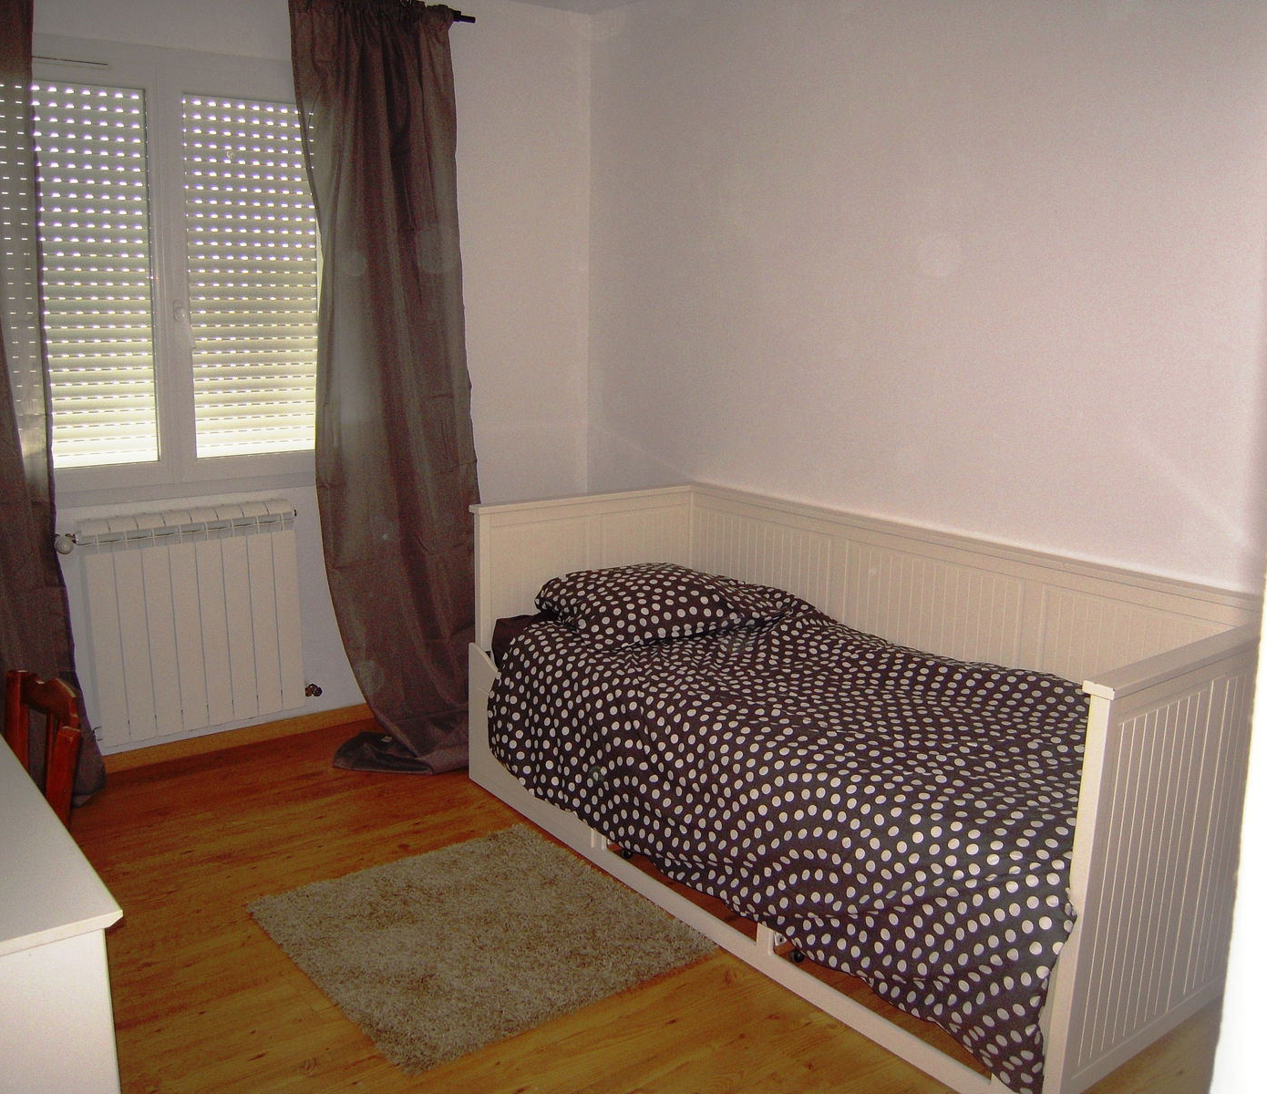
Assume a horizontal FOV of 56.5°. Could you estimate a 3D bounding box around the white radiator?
[{"bbox_3d":[-1.341,0.224,3.620,0.638,0.675,0.095,-8,15,-37],"label":"white radiator"}]

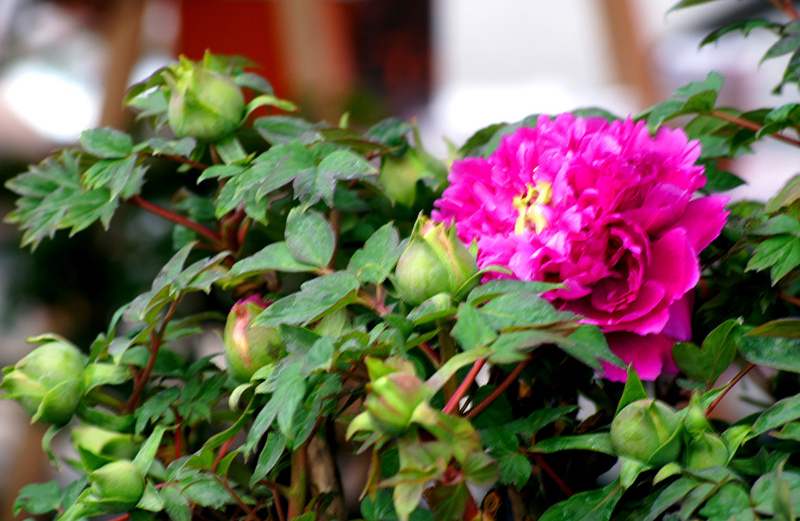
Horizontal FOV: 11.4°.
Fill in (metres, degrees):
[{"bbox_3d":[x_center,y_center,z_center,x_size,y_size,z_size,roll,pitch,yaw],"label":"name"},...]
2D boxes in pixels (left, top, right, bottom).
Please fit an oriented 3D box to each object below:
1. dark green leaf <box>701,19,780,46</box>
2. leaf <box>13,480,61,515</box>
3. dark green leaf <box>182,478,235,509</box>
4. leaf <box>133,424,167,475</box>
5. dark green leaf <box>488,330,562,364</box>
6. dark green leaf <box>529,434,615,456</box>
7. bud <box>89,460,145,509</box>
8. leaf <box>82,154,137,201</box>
[{"bbox_3d":[0.188,-0.126,2.200,0.046,0.010,0.022,-11,18,-13],"label":"dark green leaf"},{"bbox_3d":[-0.188,0.124,2.080,0.025,0.007,0.020,-12,39,-16],"label":"leaf"},{"bbox_3d":[-0.098,0.120,2.060,0.028,0.015,0.020,0,8,0],"label":"dark green leaf"},{"bbox_3d":[-0.129,0.099,2.070,0.011,0.028,0.006,17,-7,37],"label":"leaf"},{"bbox_3d":[0.064,0.044,2.030,0.038,0.008,0.019,6,41,2],"label":"dark green leaf"},{"bbox_3d":[0.090,0.096,2.080,0.046,0.010,0.016,0,8,0],"label":"dark green leaf"},{"bbox_3d":[-0.146,0.116,2.060,0.028,0.025,0.025,31,6,-27],"label":"bud"},{"bbox_3d":[-0.152,-0.044,2.100,0.030,0.023,0.020,0,8,0],"label":"leaf"}]

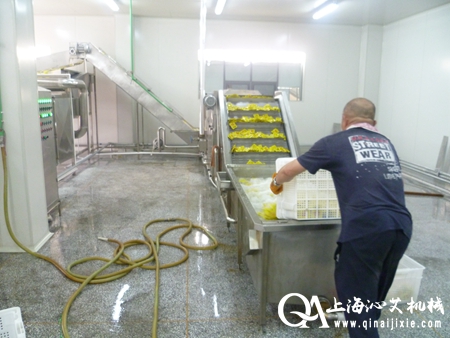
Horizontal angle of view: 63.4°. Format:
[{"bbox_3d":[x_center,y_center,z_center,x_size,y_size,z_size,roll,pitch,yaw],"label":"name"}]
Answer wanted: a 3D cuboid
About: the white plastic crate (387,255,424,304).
[{"bbox_3d":[1.270,0.837,3.020,0.410,0.295,0.580,0,12,-6],"label":"white plastic crate"}]

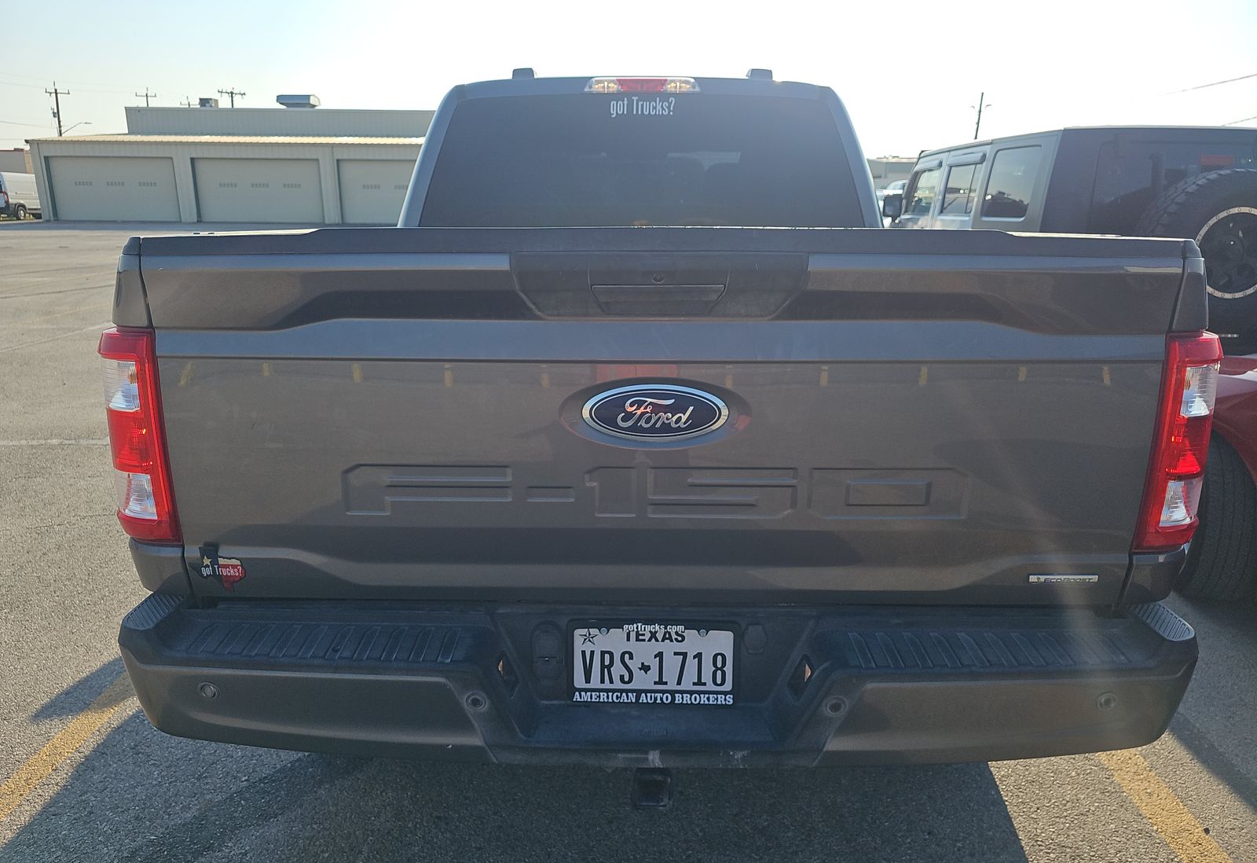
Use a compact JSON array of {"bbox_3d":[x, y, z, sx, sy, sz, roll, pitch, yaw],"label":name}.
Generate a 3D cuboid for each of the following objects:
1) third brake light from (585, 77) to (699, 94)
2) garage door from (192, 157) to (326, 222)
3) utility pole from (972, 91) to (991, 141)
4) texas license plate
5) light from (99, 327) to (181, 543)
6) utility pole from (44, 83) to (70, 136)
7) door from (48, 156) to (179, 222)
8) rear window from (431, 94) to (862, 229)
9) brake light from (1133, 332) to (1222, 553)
[{"bbox_3d":[0.054,-1.337,3.238,0.445,0.062,0.065,1,16,0],"label":"third brake light"},{"bbox_3d":[-18.439,-12.014,41.762,6.370,3.100,0.150,1,16,0],"label":"garage door"},{"bbox_3d":[32.285,-25.765,77.832,1.700,10.950,0.350,1,16,0],"label":"utility pole"},{"bbox_3d":[0.046,0.421,1.519,0.308,0.165,0.015,1,12,0],"label":"texas license plate"},{"bbox_3d":[-0.891,0.000,1.561,0.135,0.400,0.150,1,16,0],"label":"light"},{"bbox_3d":[-54.199,-27.675,80.679,2.350,11.300,0.350,1,16,0],"label":"utility pole"},{"bbox_3d":[-25.668,-12.107,41.758,6.370,3.100,0.150,1,16,0],"label":"door"},{"bbox_3d":[0.061,-1.027,3.243,1.730,0.545,0.090,1,1,0],"label":"rear window"},{"bbox_3d":[1.000,0.013,1.559,0.135,0.400,0.150,1,16,0],"label":"brake light"}]

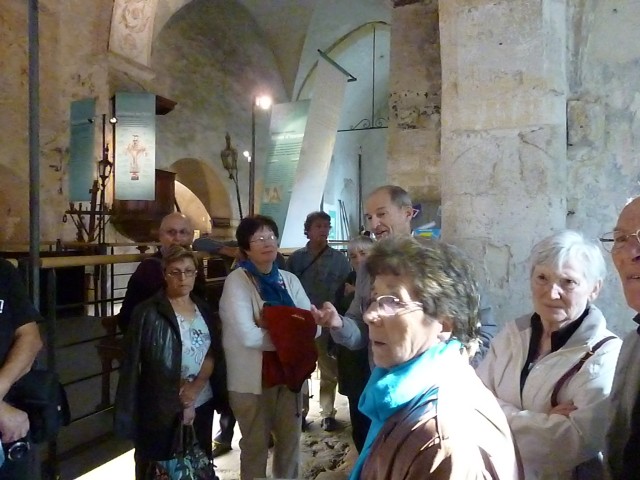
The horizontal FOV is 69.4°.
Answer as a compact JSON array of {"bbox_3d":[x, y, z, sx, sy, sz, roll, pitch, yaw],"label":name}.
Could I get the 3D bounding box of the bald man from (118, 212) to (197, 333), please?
[{"bbox_3d":[-0.860,0.690,2.670,0.550,1.700,0.360,0,1,-32],"label":"bald man"}]

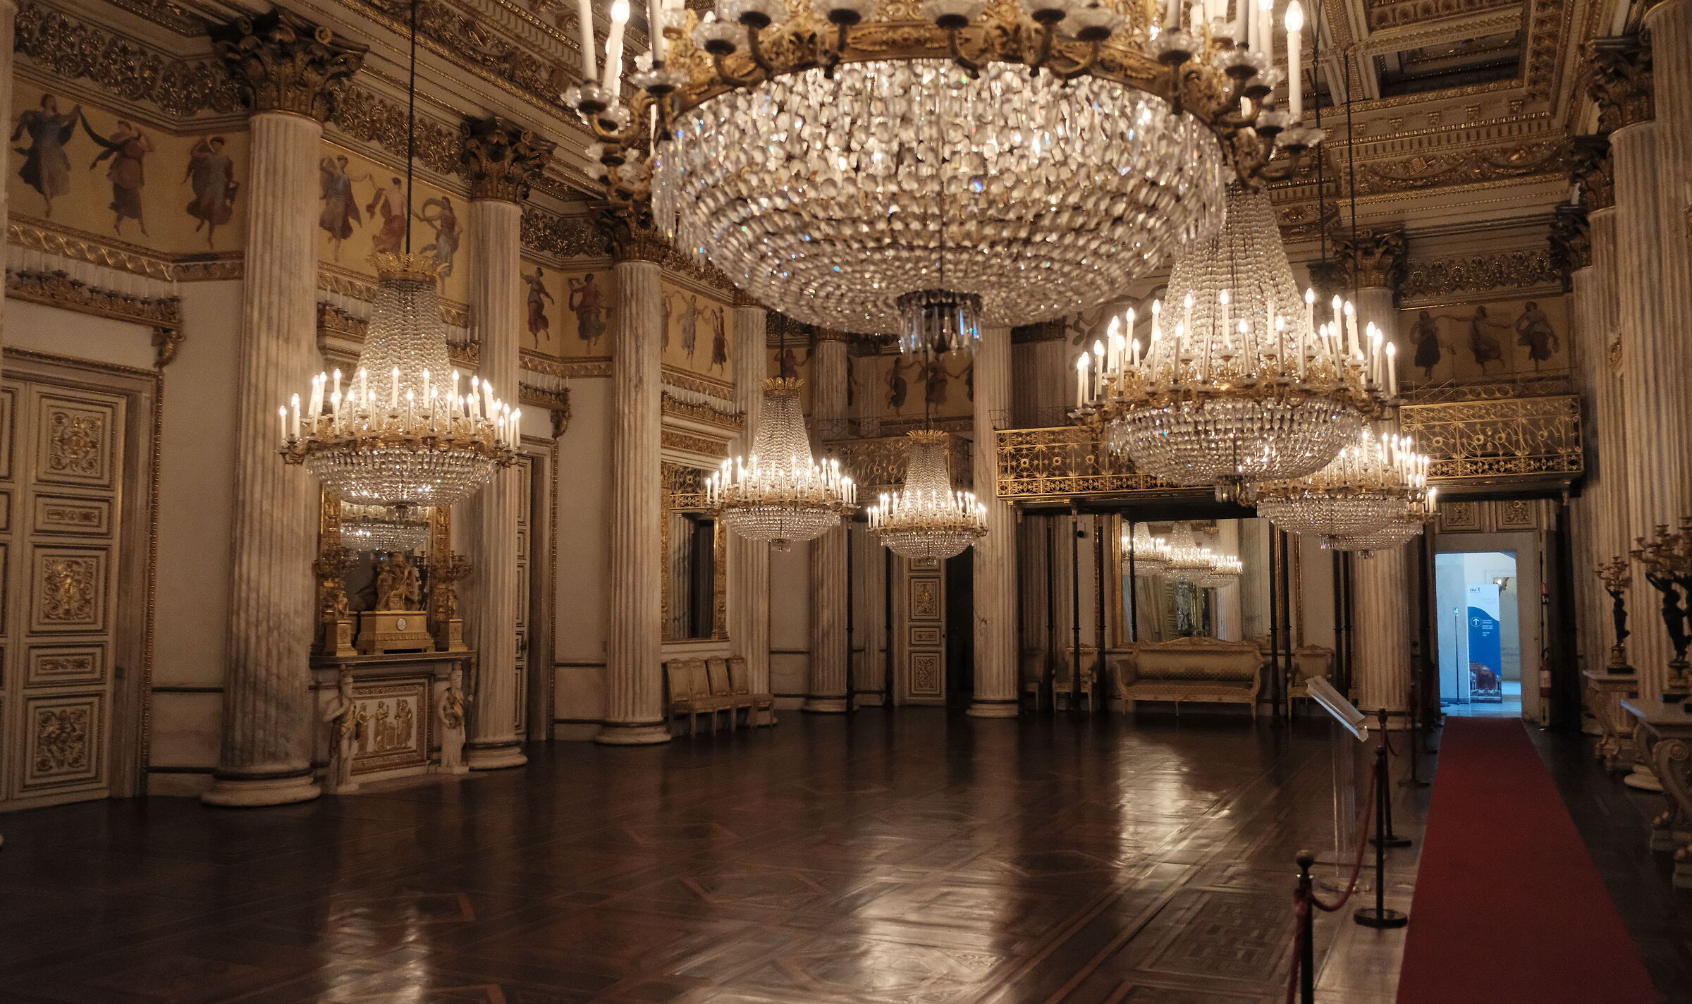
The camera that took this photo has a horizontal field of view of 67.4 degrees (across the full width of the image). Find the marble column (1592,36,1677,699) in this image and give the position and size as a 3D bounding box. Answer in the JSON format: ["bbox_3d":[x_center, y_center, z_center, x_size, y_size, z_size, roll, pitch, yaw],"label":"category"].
[{"bbox_3d":[7.587,-0.838,11.770,0.988,6.975,0.988,-2,-5,26],"label":"marble column"}]

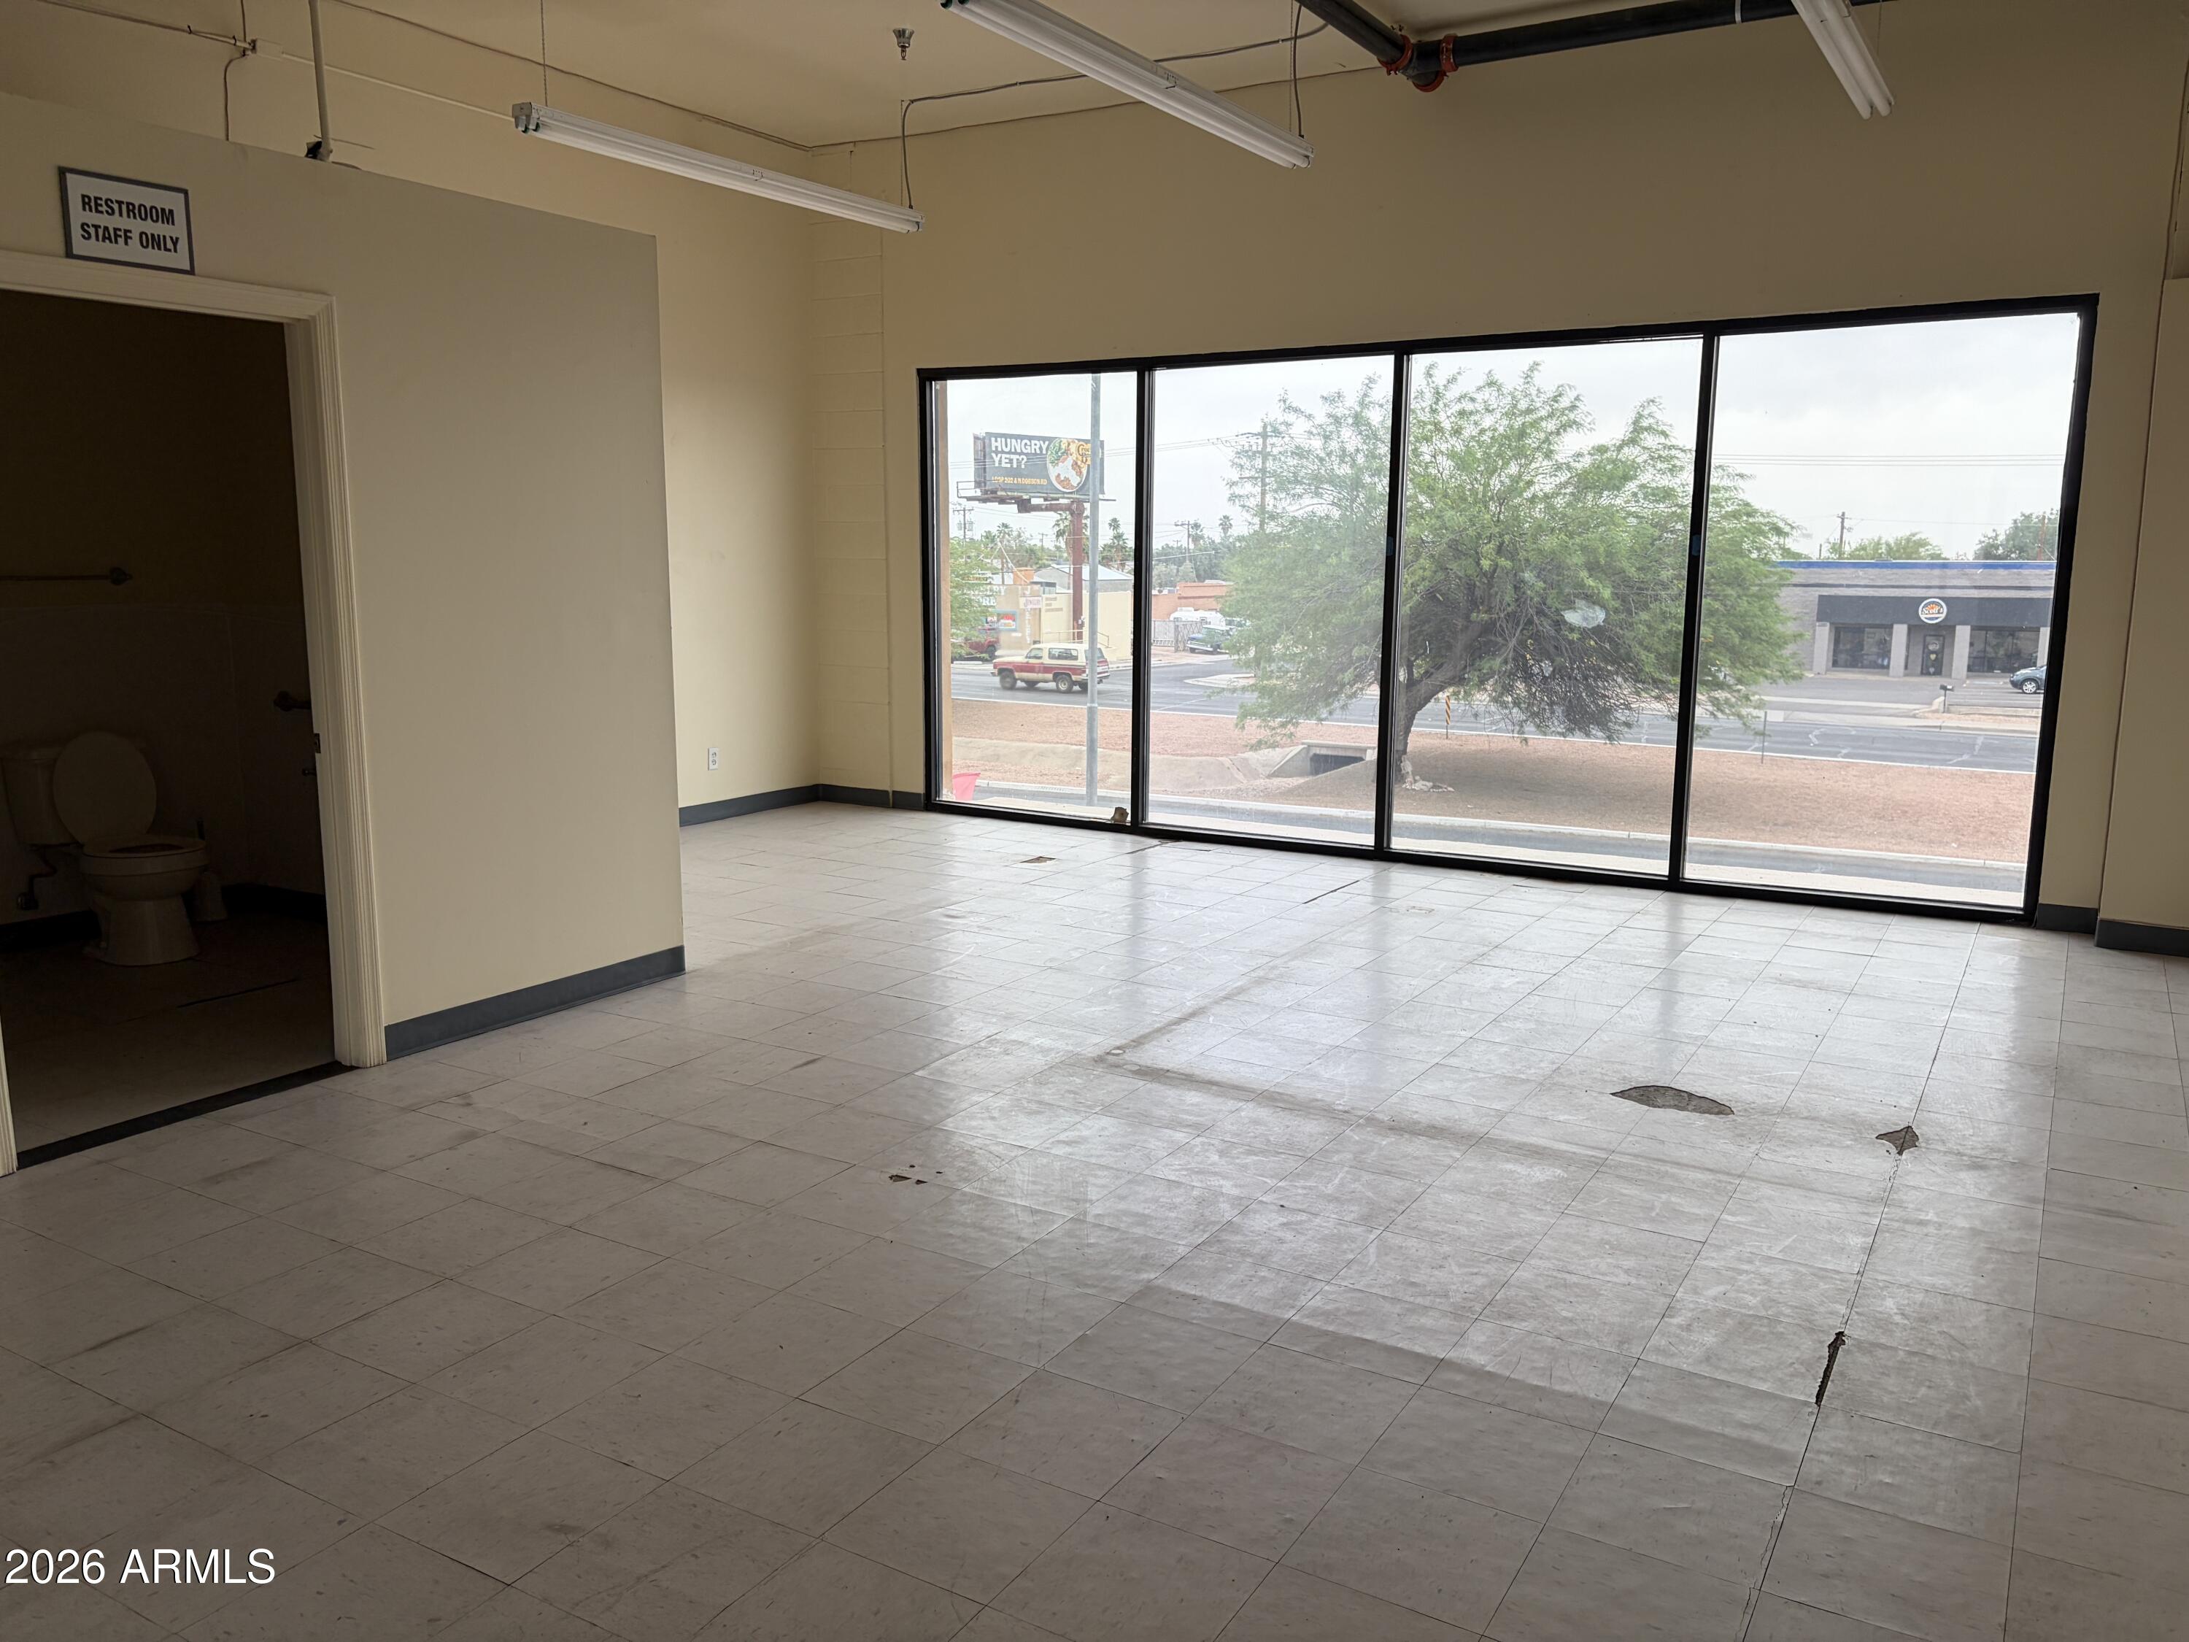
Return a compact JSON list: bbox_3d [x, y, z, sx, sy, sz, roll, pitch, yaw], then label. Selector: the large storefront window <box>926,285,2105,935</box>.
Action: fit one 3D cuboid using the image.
[{"bbox_3d":[1.408,-1.015,7.777,5.500,2.430,0.100,6,11,31],"label":"large storefront window"}]

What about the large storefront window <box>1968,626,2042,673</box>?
[{"bbox_3d":[45.475,-8.518,82.489,3.273,2.212,0.120,6,11,31],"label":"large storefront window"}]

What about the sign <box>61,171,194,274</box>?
[{"bbox_3d":[-2.313,-1.432,3.939,0.015,0.203,0.305,6,11,31],"label":"sign"}]

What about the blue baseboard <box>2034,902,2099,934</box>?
[{"bbox_3d":[3.847,0.387,6.508,0.215,0.102,0.015,6,11,31],"label":"blue baseboard"}]

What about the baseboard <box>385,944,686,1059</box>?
[{"bbox_3d":[-1.742,0.561,5.248,0.015,0.100,1.185,6,11,31],"label":"baseboard"}]

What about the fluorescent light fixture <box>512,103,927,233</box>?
[{"bbox_3d":[-1.539,-2.833,7.281,0.110,0.105,2.440,6,11,31],"label":"fluorescent light fixture"}]

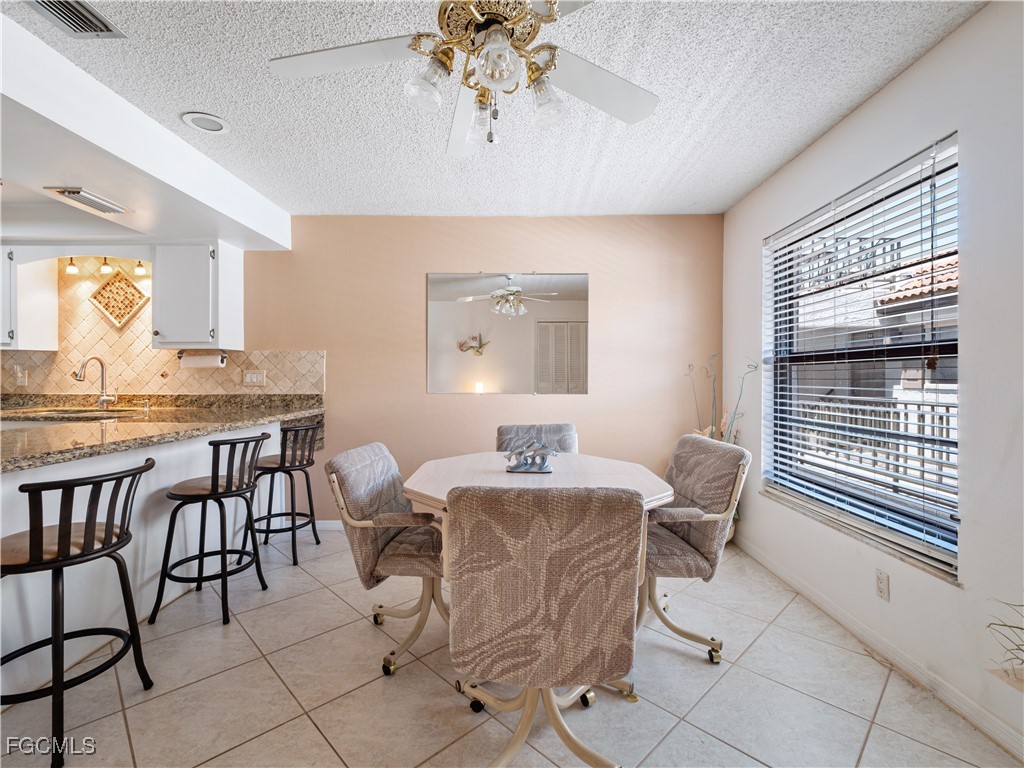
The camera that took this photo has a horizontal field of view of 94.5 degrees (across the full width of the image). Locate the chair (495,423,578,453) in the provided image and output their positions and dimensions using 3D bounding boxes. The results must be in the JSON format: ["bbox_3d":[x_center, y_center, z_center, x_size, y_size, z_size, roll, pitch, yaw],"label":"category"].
[{"bbox_3d":[0.178,0.695,2.714,0.570,0.890,0.620,0,1,-5],"label":"chair"}]

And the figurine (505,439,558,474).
[{"bbox_3d":[0.092,0.334,2.197,0.250,0.145,0.090,0,1,1],"label":"figurine"}]

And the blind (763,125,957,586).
[{"bbox_3d":[1.591,-0.116,2.315,0.060,1.560,1.300,0,1,1],"label":"blind"}]

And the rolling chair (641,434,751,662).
[{"bbox_3d":[0.609,0.702,2.108,0.620,0.890,0.570,0,1,-9],"label":"rolling chair"}]

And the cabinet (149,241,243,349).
[{"bbox_3d":[-2.298,-0.637,3.484,0.470,0.765,0.300,0,1,1],"label":"cabinet"}]

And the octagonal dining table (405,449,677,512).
[{"bbox_3d":[0.099,0.775,2.136,1.060,0.745,1.200,0,1,1],"label":"octagonal dining table"}]

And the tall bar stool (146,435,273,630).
[{"bbox_3d":[-1.522,0.691,2.415,0.460,0.885,0.420,0,1,15],"label":"tall bar stool"}]

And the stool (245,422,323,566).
[{"bbox_3d":[-1.516,0.684,3.130,0.460,0.885,0.420,0,1,14],"label":"stool"}]

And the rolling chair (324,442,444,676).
[{"bbox_3d":[-0.406,0.698,2.088,0.620,0.890,0.570,0,1,4],"label":"rolling chair"}]

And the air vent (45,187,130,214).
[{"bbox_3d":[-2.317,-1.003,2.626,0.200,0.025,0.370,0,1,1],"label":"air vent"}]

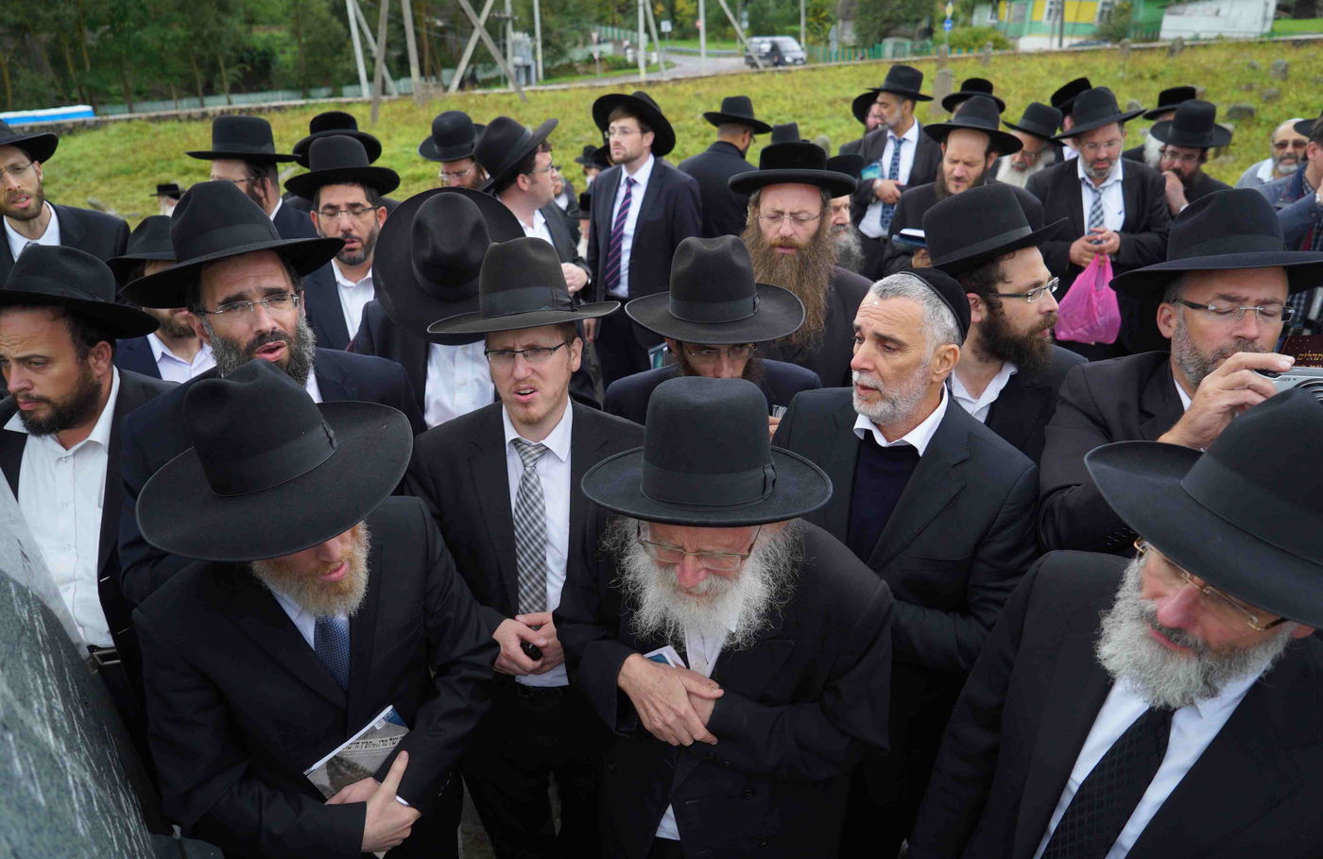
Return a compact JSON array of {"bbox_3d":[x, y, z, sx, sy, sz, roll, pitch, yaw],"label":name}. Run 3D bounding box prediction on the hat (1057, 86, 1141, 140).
[{"bbox_3d":[1.804,-1.315,3.655,0.365,0.140,0.335,-27,19,-39],"label":"hat"}]

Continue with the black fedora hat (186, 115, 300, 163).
[{"bbox_3d":[-1.397,-0.961,2.932,0.330,0.135,0.360,4,17,26],"label":"black fedora hat"}]

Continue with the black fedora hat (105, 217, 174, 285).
[{"bbox_3d":[-1.156,-0.430,2.050,0.300,0.140,0.320,-10,11,-29],"label":"black fedora hat"}]

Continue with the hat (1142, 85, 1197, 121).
[{"bbox_3d":[2.404,-1.522,4.100,0.335,0.140,0.320,-20,22,-17],"label":"hat"}]

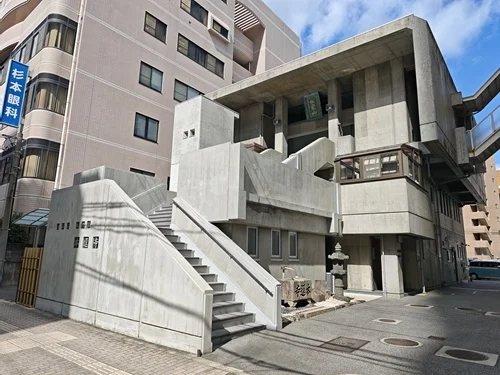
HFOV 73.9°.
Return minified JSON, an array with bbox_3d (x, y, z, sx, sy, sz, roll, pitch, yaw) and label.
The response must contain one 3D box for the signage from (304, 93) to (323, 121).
[{"bbox_3d":[3.357,-4.334,17.714,0.890,1.340,0.130,-8,-2,38],"label":"signage"}]

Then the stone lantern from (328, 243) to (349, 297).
[{"bbox_3d":[3.291,3.041,12.390,0.671,1.913,0.671,-8,-14,38],"label":"stone lantern"}]

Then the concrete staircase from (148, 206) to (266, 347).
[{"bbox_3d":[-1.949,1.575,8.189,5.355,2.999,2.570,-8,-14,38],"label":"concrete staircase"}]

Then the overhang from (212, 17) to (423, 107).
[{"bbox_3d":[2.376,-5.462,16.534,11.169,0.640,1.867,-8,-14,38],"label":"overhang"}]

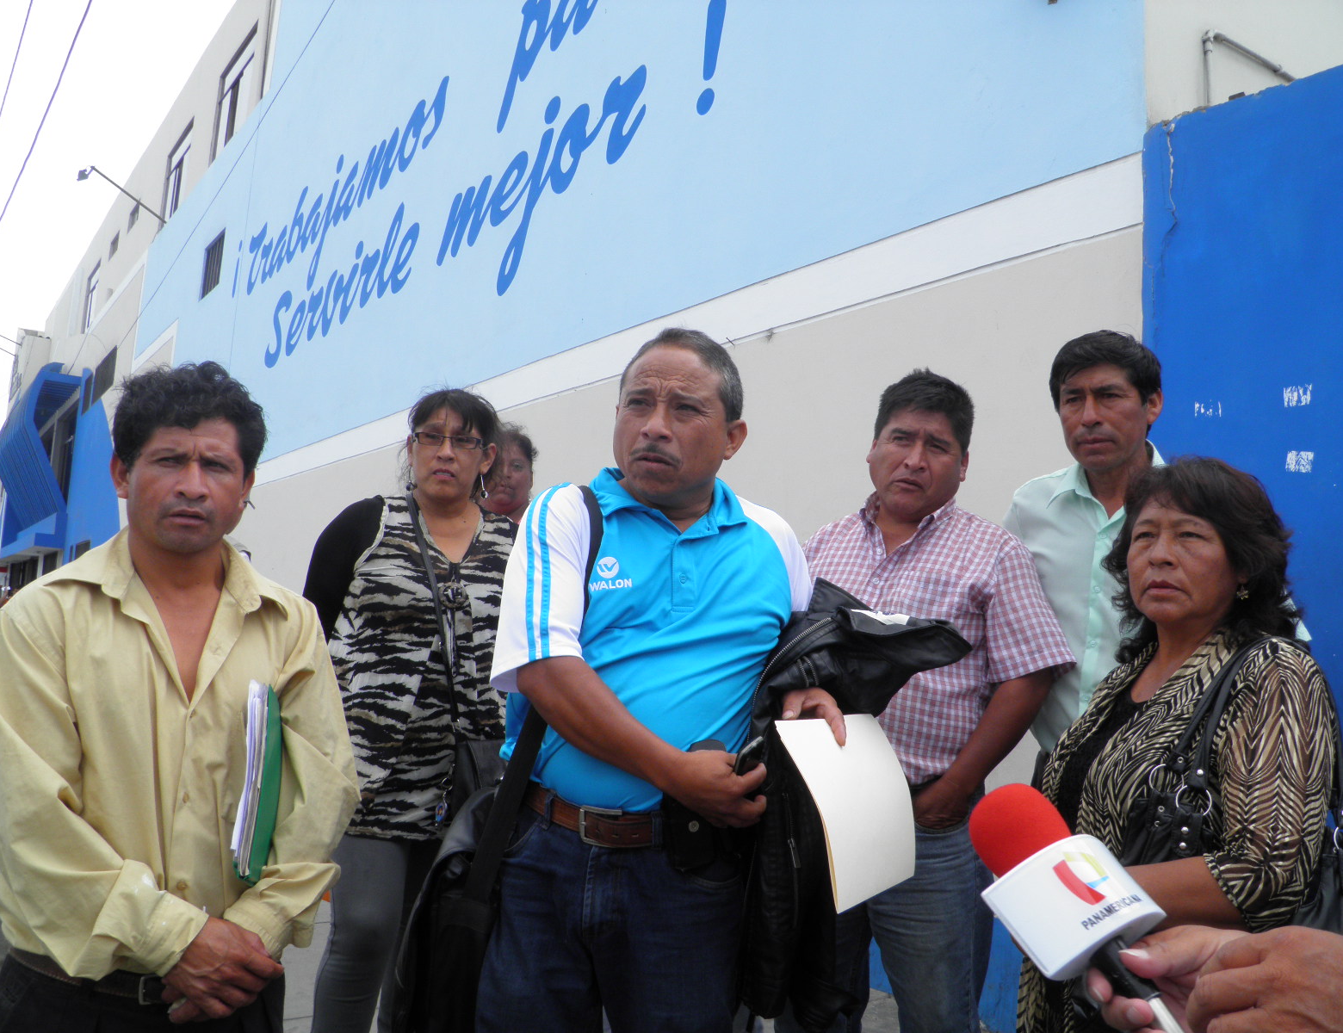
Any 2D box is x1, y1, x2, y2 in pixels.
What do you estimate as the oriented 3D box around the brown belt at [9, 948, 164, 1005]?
[{"bbox_3d":[-0.620,0.525,1.330,0.320,0.060,0.250,8,-9,-30],"label":"brown belt"}]

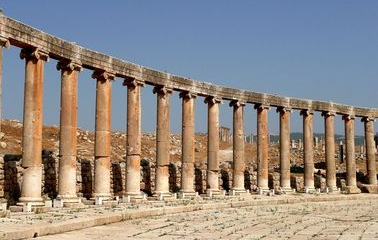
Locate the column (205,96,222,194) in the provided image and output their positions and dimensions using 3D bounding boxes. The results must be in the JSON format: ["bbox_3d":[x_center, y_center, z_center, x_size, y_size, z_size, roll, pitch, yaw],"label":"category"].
[{"bbox_3d":[1.619,1.734,40.523,0.950,6.413,0.950,0,-5,0],"label":"column"}]

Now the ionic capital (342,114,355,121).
[{"bbox_3d":[13.773,-0.235,51.340,0.900,0.450,0.820,4,-7,-39],"label":"ionic capital"}]

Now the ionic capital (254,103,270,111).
[{"bbox_3d":[5.517,-0.851,45.119,0.820,0.450,0.920,-6,-8,43],"label":"ionic capital"}]

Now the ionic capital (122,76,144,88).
[{"bbox_3d":[-2.918,-2.020,32.158,0.820,0.450,0.900,-3,-6,29],"label":"ionic capital"}]

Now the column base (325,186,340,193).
[{"bbox_3d":[11.880,5.711,50.043,0.980,0.450,0.980,4,-7,-37],"label":"column base"}]

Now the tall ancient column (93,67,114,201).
[{"bbox_3d":[-4.307,0.781,30.094,0.950,6.413,0.950,0,-5,0],"label":"tall ancient column"}]

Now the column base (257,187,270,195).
[{"bbox_3d":[5.566,5.237,44.535,0.980,0.506,0.980,-6,-8,43],"label":"column base"}]

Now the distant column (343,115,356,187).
[{"bbox_3d":[13.774,2.610,51.085,0.950,6.099,0.950,4,-7,-39],"label":"distant column"}]

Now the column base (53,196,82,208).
[{"bbox_3d":[-5.206,3.478,25.888,1.150,0.450,1.150,-2,-6,22],"label":"column base"}]

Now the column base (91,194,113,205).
[{"bbox_3d":[-4.091,3.718,28.457,1.150,0.450,1.150,-3,-6,25],"label":"column base"}]

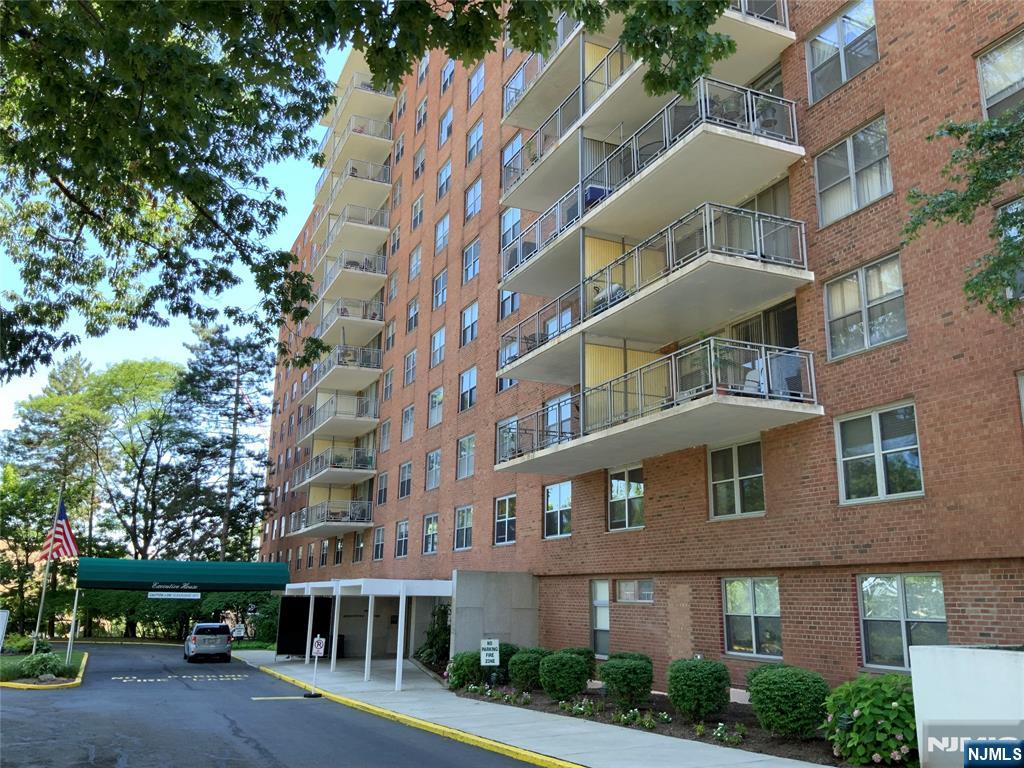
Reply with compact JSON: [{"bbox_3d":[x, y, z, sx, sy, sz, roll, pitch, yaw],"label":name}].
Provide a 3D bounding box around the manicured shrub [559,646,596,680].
[{"bbox_3d":[1.608,7.137,21.384,1.020,1.020,1.020,1,-14,0],"label":"manicured shrub"}]

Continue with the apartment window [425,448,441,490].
[{"bbox_3d":[-3.249,3.588,35.825,0.150,1.560,1.660,7,-15,-24],"label":"apartment window"}]

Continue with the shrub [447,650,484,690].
[{"bbox_3d":[-1.109,7.027,21.166,1.000,0.930,1.000,1,-14,0],"label":"shrub"}]

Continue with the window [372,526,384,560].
[{"bbox_3d":[-6.390,7.717,41.584,0.150,1.560,1.660,7,-15,-24],"label":"window"}]

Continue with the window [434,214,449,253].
[{"bbox_3d":[-3.073,-6.657,38.321,0.140,1.500,1.720,7,-15,-24],"label":"window"}]

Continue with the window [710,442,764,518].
[{"bbox_3d":[4.680,2.040,17.965,0.140,1.510,1.710,7,-15,-24],"label":"window"}]

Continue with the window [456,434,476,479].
[{"bbox_3d":[-1.694,2.758,32.237,0.140,1.510,1.710,7,-15,-24],"label":"window"}]

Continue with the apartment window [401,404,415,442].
[{"bbox_3d":[-4.771,1.827,39.714,0.140,1.500,1.720,7,-15,-24],"label":"apartment window"}]

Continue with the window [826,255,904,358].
[{"bbox_3d":[6.265,-1.304,15.304,0.140,1.510,1.710,7,-15,-24],"label":"window"}]

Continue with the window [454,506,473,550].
[{"bbox_3d":[-1.743,5.380,31.985,0.150,1.560,1.660,7,-15,-24],"label":"window"}]

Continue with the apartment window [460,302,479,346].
[{"bbox_3d":[-1.609,-2.333,33.738,0.140,1.500,1.720,7,-15,-24],"label":"apartment window"}]

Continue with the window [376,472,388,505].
[{"bbox_3d":[-6.349,5.147,42.230,0.150,1.560,1.660,7,-15,-24],"label":"window"}]

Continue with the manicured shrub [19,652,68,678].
[{"bbox_3d":[-14.472,8.695,26.500,1.400,0.750,1.300,7,-15,-23],"label":"manicured shrub"}]

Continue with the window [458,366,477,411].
[{"bbox_3d":[-1.662,0.240,33.276,0.150,1.560,1.660,7,-15,-24],"label":"window"}]

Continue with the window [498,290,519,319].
[{"bbox_3d":[-0.062,-3.114,30.701,0.150,1.560,1.660,7,-15,-24],"label":"window"}]

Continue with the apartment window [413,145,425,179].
[{"bbox_3d":[-4.593,-11.033,42.977,0.150,1.560,1.660,7,-15,-24],"label":"apartment window"}]

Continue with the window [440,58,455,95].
[{"bbox_3d":[-2.964,-14.402,40.342,0.150,1.560,1.660,7,-15,-24],"label":"window"}]

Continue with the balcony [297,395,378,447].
[{"bbox_3d":[-9.867,2.233,47.811,2.448,1.170,9.338,7,-15,-24],"label":"balcony"}]

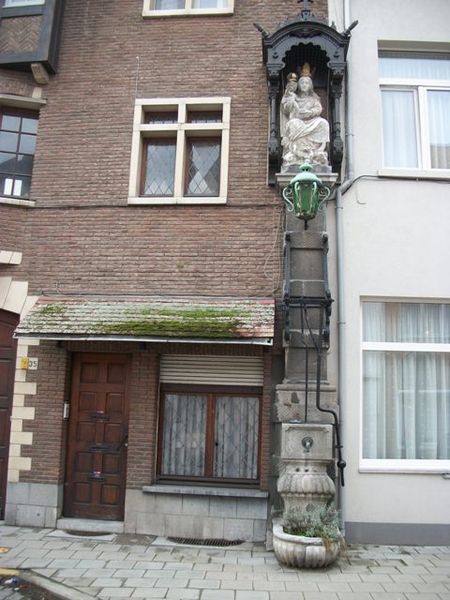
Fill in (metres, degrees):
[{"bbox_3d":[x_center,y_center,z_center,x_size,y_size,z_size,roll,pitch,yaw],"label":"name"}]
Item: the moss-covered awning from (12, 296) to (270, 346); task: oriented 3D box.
[{"bbox_3d":[-0.987,0.227,7.134,3.220,0.650,0.640,1,-10,6],"label":"moss-covered awning"}]

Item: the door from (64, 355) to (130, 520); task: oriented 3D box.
[{"bbox_3d":[-1.677,1.803,7.437,0.870,2.150,0.100,1,-10,6],"label":"door"}]

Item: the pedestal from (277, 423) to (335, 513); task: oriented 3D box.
[{"bbox_3d":[0.926,1.959,6.319,0.660,1.070,0.500,1,-10,2],"label":"pedestal"}]

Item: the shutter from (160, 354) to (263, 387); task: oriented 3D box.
[{"bbox_3d":[-0.180,0.946,7.409,1.380,0.400,0.080,1,-10,6],"label":"shutter"}]

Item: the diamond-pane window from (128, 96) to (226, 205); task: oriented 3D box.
[{"bbox_3d":[-0.620,-2.088,7.919,1.380,1.580,0.240,1,-10,6],"label":"diamond-pane window"}]

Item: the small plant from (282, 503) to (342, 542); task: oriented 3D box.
[{"bbox_3d":[0.938,2.386,5.948,0.640,0.380,0.450,1,-10,2],"label":"small plant"}]

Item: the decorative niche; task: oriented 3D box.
[{"bbox_3d":[1.056,-2.772,7.364,1.230,2.370,0.680,1,-10,2],"label":"decorative niche"}]

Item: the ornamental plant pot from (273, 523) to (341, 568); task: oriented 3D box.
[{"bbox_3d":[0.884,2.642,5.960,0.730,0.330,0.630,1,-10,2],"label":"ornamental plant pot"}]

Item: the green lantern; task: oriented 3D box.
[{"bbox_3d":[0.992,-1.306,6.707,0.560,0.750,0.480,1,-10,2],"label":"green lantern"}]

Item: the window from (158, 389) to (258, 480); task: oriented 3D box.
[{"bbox_3d":[-0.203,1.779,7.307,1.370,1.230,0.120,1,-10,6],"label":"window"}]

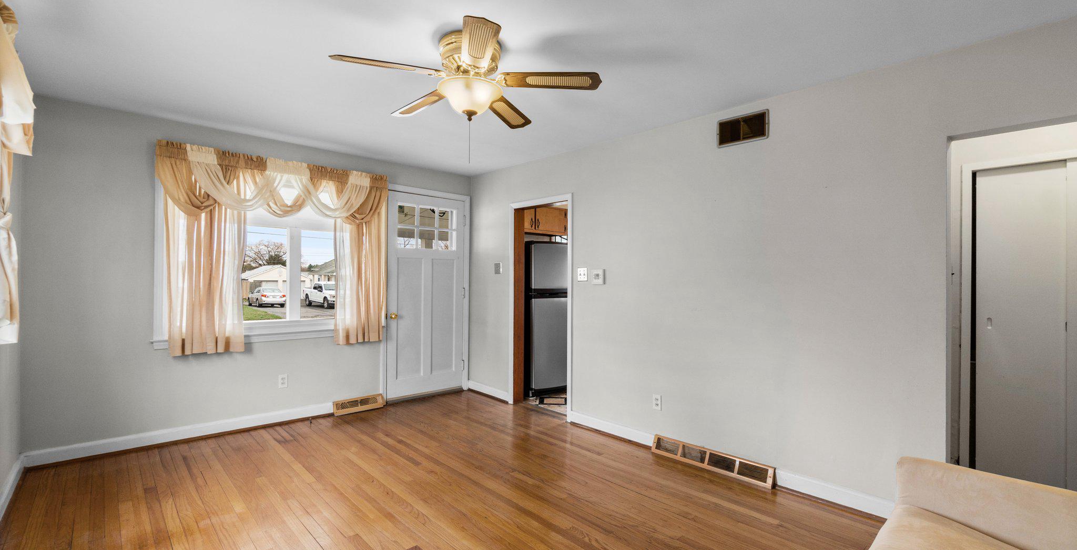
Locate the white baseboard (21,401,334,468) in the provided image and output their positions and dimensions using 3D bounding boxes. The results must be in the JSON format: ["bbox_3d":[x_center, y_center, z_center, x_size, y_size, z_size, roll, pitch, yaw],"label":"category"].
[{"bbox_3d":[-2.566,1.189,3.463,1.890,0.106,0.020,1,-1,-43],"label":"white baseboard"}]

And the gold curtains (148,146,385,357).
[{"bbox_3d":[-2.121,-0.177,3.799,1.707,1.558,0.120,1,-1,-43],"label":"gold curtains"}]

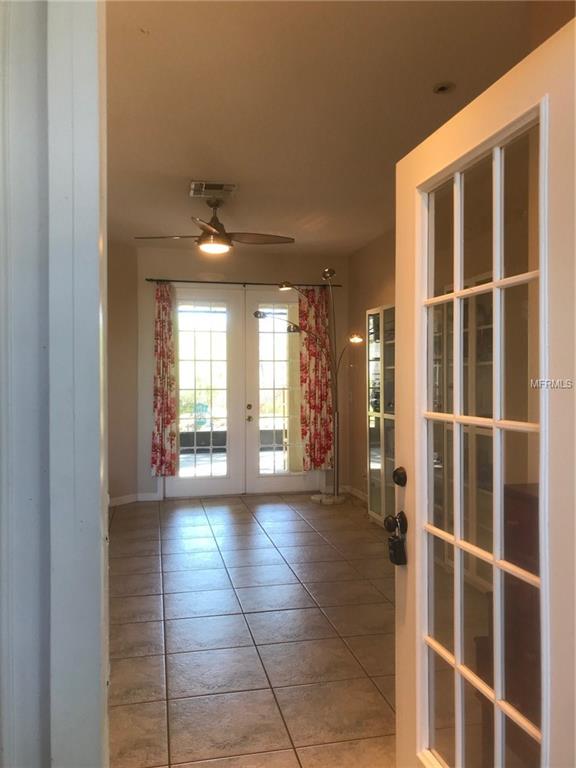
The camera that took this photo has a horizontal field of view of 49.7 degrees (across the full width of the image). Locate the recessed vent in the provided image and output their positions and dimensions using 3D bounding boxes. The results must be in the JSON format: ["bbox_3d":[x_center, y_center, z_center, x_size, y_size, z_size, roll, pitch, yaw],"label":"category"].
[{"bbox_3d":[-0.616,-1.572,5.103,0.365,0.040,0.390,0,0,-12],"label":"recessed vent"}]

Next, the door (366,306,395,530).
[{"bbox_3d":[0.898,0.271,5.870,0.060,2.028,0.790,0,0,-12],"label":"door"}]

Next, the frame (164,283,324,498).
[{"bbox_3d":[-0.513,0.087,7.412,1.864,2.458,0.080,0,0,-12],"label":"frame"}]

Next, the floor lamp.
[{"bbox_3d":[0.289,0.047,6.822,1.211,2.536,0.820,0,0,-12],"label":"floor lamp"}]

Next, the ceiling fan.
[{"bbox_3d":[-0.633,-1.361,5.406,1.370,0.454,1.330,0,0,-12],"label":"ceiling fan"}]

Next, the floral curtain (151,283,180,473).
[{"bbox_3d":[-1.414,-0.048,7.096,0.291,2.208,0.120,0,0,-12],"label":"floral curtain"}]

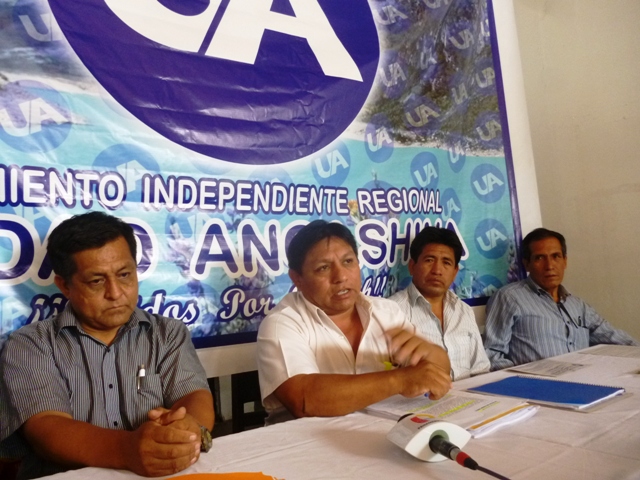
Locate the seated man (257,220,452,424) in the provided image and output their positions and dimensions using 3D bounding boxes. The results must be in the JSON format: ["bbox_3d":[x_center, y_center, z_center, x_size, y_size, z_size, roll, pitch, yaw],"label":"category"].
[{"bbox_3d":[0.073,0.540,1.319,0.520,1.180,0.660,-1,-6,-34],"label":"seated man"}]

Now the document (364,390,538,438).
[{"bbox_3d":[0.286,0.390,1.180,0.215,0.020,0.303,-1,-6,-37],"label":"document"}]

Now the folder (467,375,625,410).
[{"bbox_3d":[0.558,0.377,1.294,0.212,0.013,0.299,-1,-6,-36],"label":"folder"}]

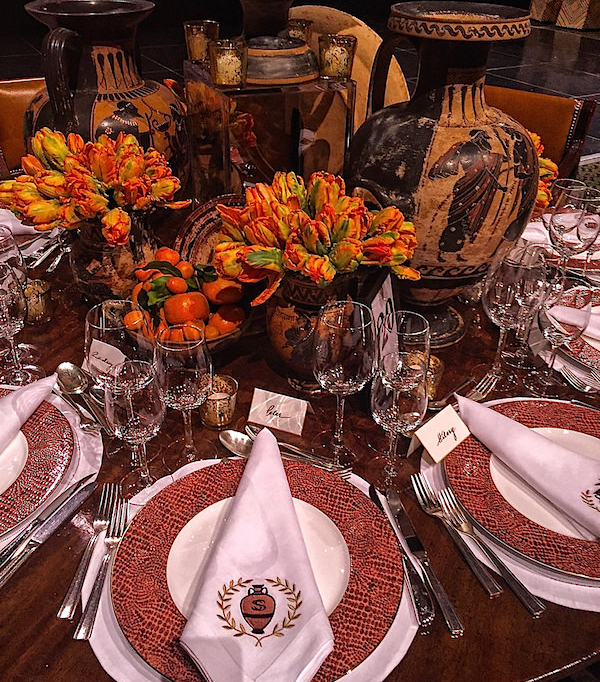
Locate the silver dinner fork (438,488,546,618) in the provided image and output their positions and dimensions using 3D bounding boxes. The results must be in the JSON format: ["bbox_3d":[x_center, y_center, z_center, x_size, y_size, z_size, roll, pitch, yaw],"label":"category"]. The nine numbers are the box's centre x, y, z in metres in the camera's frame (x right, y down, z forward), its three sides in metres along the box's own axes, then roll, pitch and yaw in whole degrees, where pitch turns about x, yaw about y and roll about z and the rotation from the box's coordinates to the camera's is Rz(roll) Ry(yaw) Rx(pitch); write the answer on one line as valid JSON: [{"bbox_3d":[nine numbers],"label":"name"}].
[{"bbox_3d":[0.231,0.250,0.820,0.027,0.022,0.193,-14,36,-22],"label":"silver dinner fork"}]

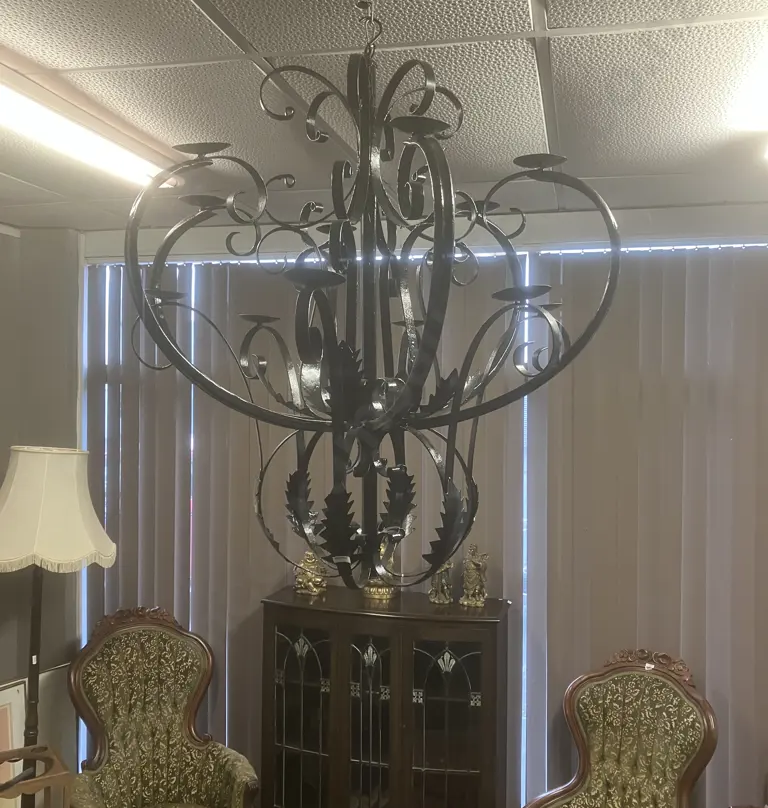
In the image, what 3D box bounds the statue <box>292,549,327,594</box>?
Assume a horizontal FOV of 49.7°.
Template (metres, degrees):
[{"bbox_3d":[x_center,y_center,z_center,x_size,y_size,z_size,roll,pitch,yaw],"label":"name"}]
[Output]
[{"bbox_3d":[-0.310,0.705,3.507,0.130,0.170,0.095,1,1,13],"label":"statue"}]

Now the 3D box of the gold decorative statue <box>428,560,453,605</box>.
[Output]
[{"bbox_3d":[0.230,0.700,3.359,0.095,0.200,0.075,1,1,13],"label":"gold decorative statue"}]

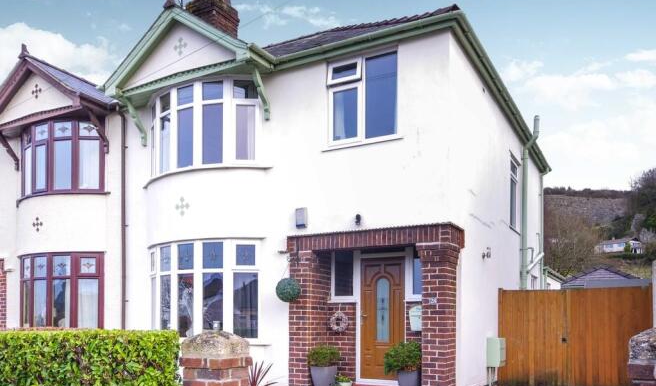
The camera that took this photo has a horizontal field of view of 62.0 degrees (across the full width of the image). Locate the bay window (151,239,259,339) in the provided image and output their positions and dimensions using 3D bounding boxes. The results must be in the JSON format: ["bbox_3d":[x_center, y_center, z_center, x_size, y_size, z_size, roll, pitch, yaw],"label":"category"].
[{"bbox_3d":[-2.148,1.580,8.805,2.250,1.520,0.450,-4,-8,28],"label":"bay window"}]

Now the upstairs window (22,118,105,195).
[{"bbox_3d":[-5.368,-0.689,10.744,2.200,1.320,0.450,-4,-8,28],"label":"upstairs window"}]

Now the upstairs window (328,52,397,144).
[{"bbox_3d":[0.511,-1.374,7.979,1.070,1.220,0.120,-4,-8,28],"label":"upstairs window"}]

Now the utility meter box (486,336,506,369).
[{"bbox_3d":[2.802,2.642,9.046,0.210,0.470,0.470,-4,-8,28],"label":"utility meter box"}]

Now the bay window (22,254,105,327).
[{"bbox_3d":[-5.210,1.919,10.429,2.200,1.500,0.420,-4,-8,28],"label":"bay window"}]

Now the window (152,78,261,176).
[{"bbox_3d":[-2.227,-1.095,9.126,2.250,1.320,0.450,-4,-8,28],"label":"window"}]

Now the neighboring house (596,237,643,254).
[{"bbox_3d":[75.507,13.599,141.456,9.500,4.300,8.500,-6,-9,38],"label":"neighboring house"}]

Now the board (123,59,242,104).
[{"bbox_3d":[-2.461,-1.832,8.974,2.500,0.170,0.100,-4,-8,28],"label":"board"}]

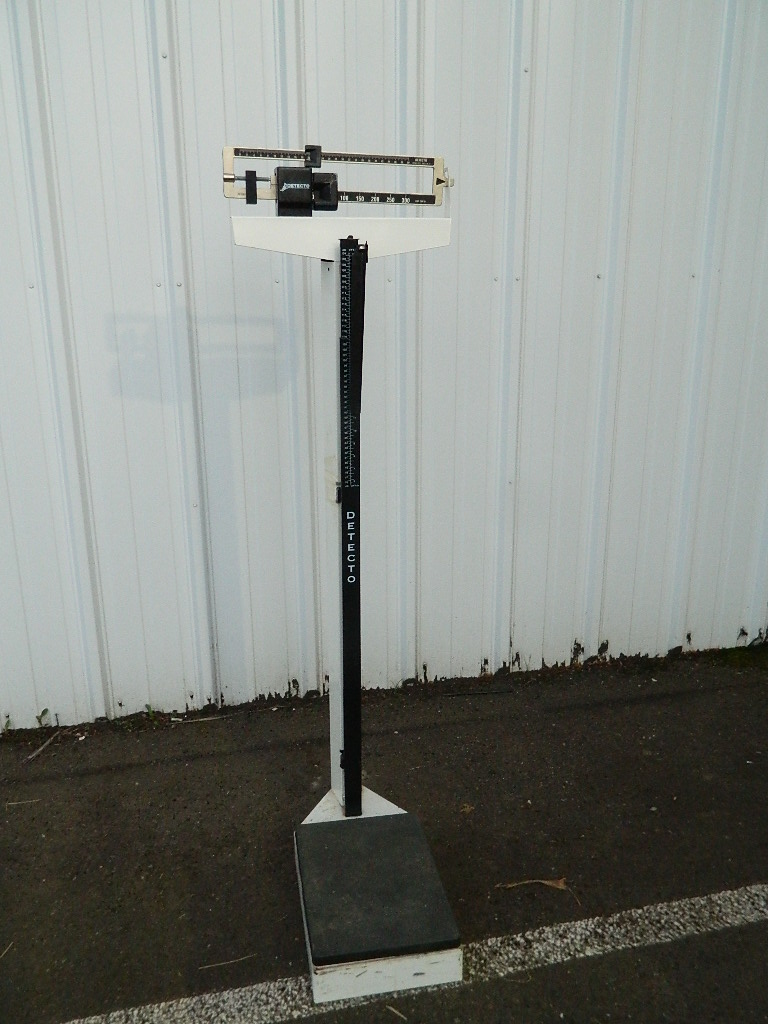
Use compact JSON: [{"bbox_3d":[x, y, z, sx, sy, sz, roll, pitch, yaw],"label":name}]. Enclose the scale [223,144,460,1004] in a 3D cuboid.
[{"bbox_3d":[-0.044,0.084,1.530,0.436,1.462,0.527,-3,16,-9],"label":"scale"}]

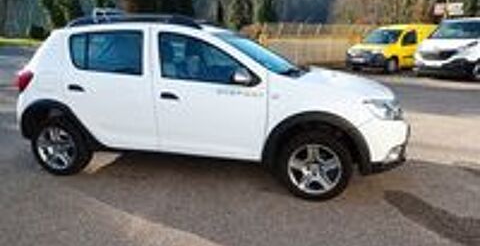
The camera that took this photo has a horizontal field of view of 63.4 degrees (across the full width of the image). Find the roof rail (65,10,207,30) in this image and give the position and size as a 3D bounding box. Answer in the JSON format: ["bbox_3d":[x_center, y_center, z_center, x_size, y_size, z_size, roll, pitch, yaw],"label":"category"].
[{"bbox_3d":[-1.044,-0.981,3.750,1.430,0.115,0.080,3,13,13],"label":"roof rail"}]

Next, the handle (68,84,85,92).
[{"bbox_3d":[-1.568,-0.333,3.729,0.165,0.065,0.040,3,13,13],"label":"handle"}]

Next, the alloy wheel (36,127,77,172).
[{"bbox_3d":[-1.851,0.234,4.017,0.445,0.445,0.180,3,13,13],"label":"alloy wheel"}]

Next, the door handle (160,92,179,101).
[{"bbox_3d":[-0.638,-0.239,3.526,0.170,0.065,0.040,3,13,13],"label":"door handle"}]

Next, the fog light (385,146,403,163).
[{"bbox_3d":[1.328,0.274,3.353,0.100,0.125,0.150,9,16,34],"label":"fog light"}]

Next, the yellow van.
[{"bbox_3d":[6.298,-2.952,15.284,4.220,1.820,1.830,-6,15,-27],"label":"yellow van"}]

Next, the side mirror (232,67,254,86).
[{"bbox_3d":[0.025,-0.380,3.263,0.150,0.145,0.210,3,13,13],"label":"side mirror"}]

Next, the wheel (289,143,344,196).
[{"bbox_3d":[0.672,0.384,3.455,0.445,0.445,0.180,3,13,13],"label":"wheel"}]

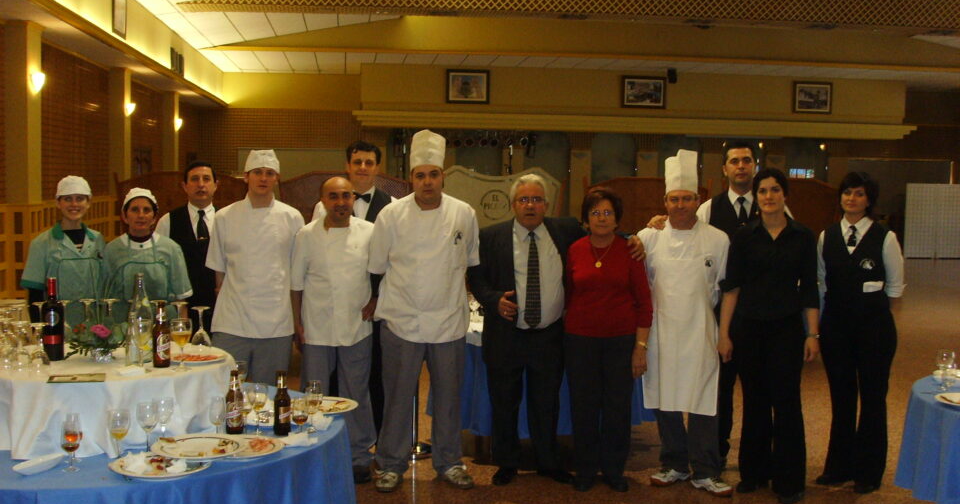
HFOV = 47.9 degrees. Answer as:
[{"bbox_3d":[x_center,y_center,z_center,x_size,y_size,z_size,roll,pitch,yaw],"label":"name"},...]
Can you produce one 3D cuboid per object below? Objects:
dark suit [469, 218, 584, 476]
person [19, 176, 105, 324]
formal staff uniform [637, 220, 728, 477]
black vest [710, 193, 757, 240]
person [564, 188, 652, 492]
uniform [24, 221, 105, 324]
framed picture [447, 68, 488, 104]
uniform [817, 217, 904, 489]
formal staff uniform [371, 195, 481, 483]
[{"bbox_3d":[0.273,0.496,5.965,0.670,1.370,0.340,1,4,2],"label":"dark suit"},{"bbox_3d":[-2.112,0.420,5.502,0.460,1.606,0.300,0,4,-19],"label":"person"},{"bbox_3d":[1.063,0.514,5.623,0.490,1.354,0.300,2,5,6],"label":"formal staff uniform"},{"bbox_3d":[1.499,-0.066,6.200,0.430,0.600,0.270,2,4,9],"label":"black vest"},{"bbox_3d":[0.667,0.454,5.619,0.470,1.555,0.310,2,5,12],"label":"person"},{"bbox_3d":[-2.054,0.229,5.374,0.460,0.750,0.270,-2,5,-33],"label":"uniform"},{"bbox_3d":[-0.231,-3.133,20.500,0.800,0.660,0.050,1,5,-8],"label":"framed picture"},{"bbox_3d":[2.087,0.531,5.932,0.460,1.455,0.300,3,4,21],"label":"uniform"},{"bbox_3d":[-0.298,0.433,5.824,0.570,1.505,0.350,1,4,-3],"label":"formal staff uniform"}]

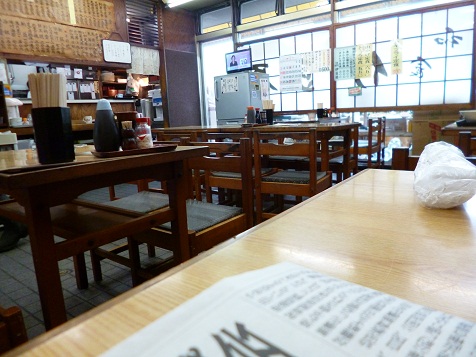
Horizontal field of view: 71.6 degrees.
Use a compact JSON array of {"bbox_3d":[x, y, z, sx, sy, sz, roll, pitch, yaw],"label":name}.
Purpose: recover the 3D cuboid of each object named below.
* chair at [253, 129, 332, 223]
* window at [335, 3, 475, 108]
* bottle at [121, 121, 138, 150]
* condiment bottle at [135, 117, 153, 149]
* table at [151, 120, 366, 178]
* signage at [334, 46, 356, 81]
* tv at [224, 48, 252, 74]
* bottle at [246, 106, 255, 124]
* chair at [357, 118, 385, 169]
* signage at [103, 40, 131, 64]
[{"bbox_3d":[0.353,0.047,2.064,0.375,0.712,0.410,2,12,26],"label":"chair"},{"bbox_3d":[1.853,-1.353,3.843,1.435,1.040,0.060,4,12,31],"label":"window"},{"bbox_3d":[-0.373,-0.148,1.133,0.050,0.095,0.050,5,13,37],"label":"bottle"},{"bbox_3d":[-0.338,-0.164,1.180,0.056,0.106,0.056,5,13,37],"label":"condiment bottle"},{"bbox_3d":[0.053,-0.138,3.169,1.989,0.702,0.597,6,14,40],"label":"table"},{"bbox_3d":[1.345,-1.435,4.132,0.280,0.415,0.010,4,12,31],"label":"signage"},{"bbox_3d":[0.010,-1.507,4.250,0.425,0.270,0.100,5,13,35],"label":"tv"},{"bbox_3d":[0.132,-0.639,3.350,0.077,0.175,0.077,5,13,37],"label":"bottle"},{"bbox_3d":[1.338,-0.290,3.644,0.390,0.712,0.390,5,13,37],"label":"chair"},{"bbox_3d":[-1.540,-1.610,4.200,0.015,0.270,0.410,5,13,35],"label":"signage"}]

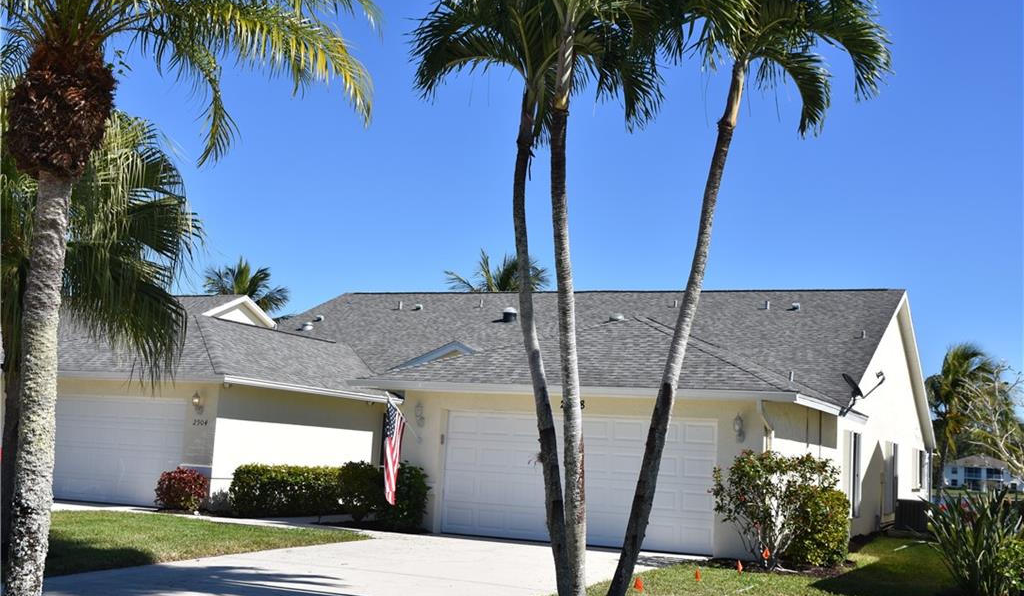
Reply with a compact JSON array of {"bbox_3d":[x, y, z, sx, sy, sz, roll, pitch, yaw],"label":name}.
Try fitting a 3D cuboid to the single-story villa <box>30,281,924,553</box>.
[{"bbox_3d":[1.017,2.570,33.600,18.250,6.550,24.350,0,-8,24],"label":"single-story villa"}]

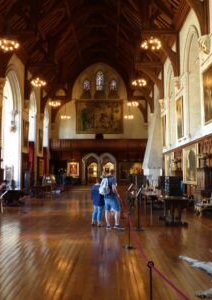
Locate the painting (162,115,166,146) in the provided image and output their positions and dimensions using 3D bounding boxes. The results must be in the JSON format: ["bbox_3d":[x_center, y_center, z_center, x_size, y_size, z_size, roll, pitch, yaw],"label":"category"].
[{"bbox_3d":[4.764,-1.511,24.471,0.120,2.365,1.800,0,-5,1],"label":"painting"}]

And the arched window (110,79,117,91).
[{"bbox_3d":[1.045,-8.745,40.232,0.787,1.642,0.250,0,-5,1],"label":"arched window"}]

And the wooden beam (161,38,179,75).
[{"bbox_3d":[3.795,-5.557,18.022,1.096,2.324,0.320,0,-4,1],"label":"wooden beam"}]

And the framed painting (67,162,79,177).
[{"bbox_3d":[-4.006,2.402,36.854,1.502,1.741,0.100,0,-4,1],"label":"framed painting"}]

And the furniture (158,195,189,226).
[{"bbox_3d":[2.128,1.954,9.690,0.770,0.820,1.550,0,-4,1],"label":"furniture"}]

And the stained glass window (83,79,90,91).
[{"bbox_3d":[-2.396,-8.170,37.802,0.955,1.550,0.200,0,-4,1],"label":"stained glass window"}]

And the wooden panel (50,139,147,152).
[{"bbox_3d":[-0.733,-0.500,35.076,11.200,1.602,0.250,0,-5,1],"label":"wooden panel"}]

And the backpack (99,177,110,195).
[{"bbox_3d":[-0.038,1.037,8.727,0.300,0.490,0.200,-4,-6,41],"label":"backpack"}]

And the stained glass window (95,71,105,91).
[{"bbox_3d":[-0.751,-9.326,40.312,1.312,2.745,0.250,0,-5,1],"label":"stained glass window"}]

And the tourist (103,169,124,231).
[{"bbox_3d":[0.215,1.443,8.860,0.520,1.763,0.500,-4,-6,41],"label":"tourist"}]

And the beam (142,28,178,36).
[{"bbox_3d":[3.267,-7.046,18.148,2.090,0.310,0.340,0,-4,1],"label":"beam"}]

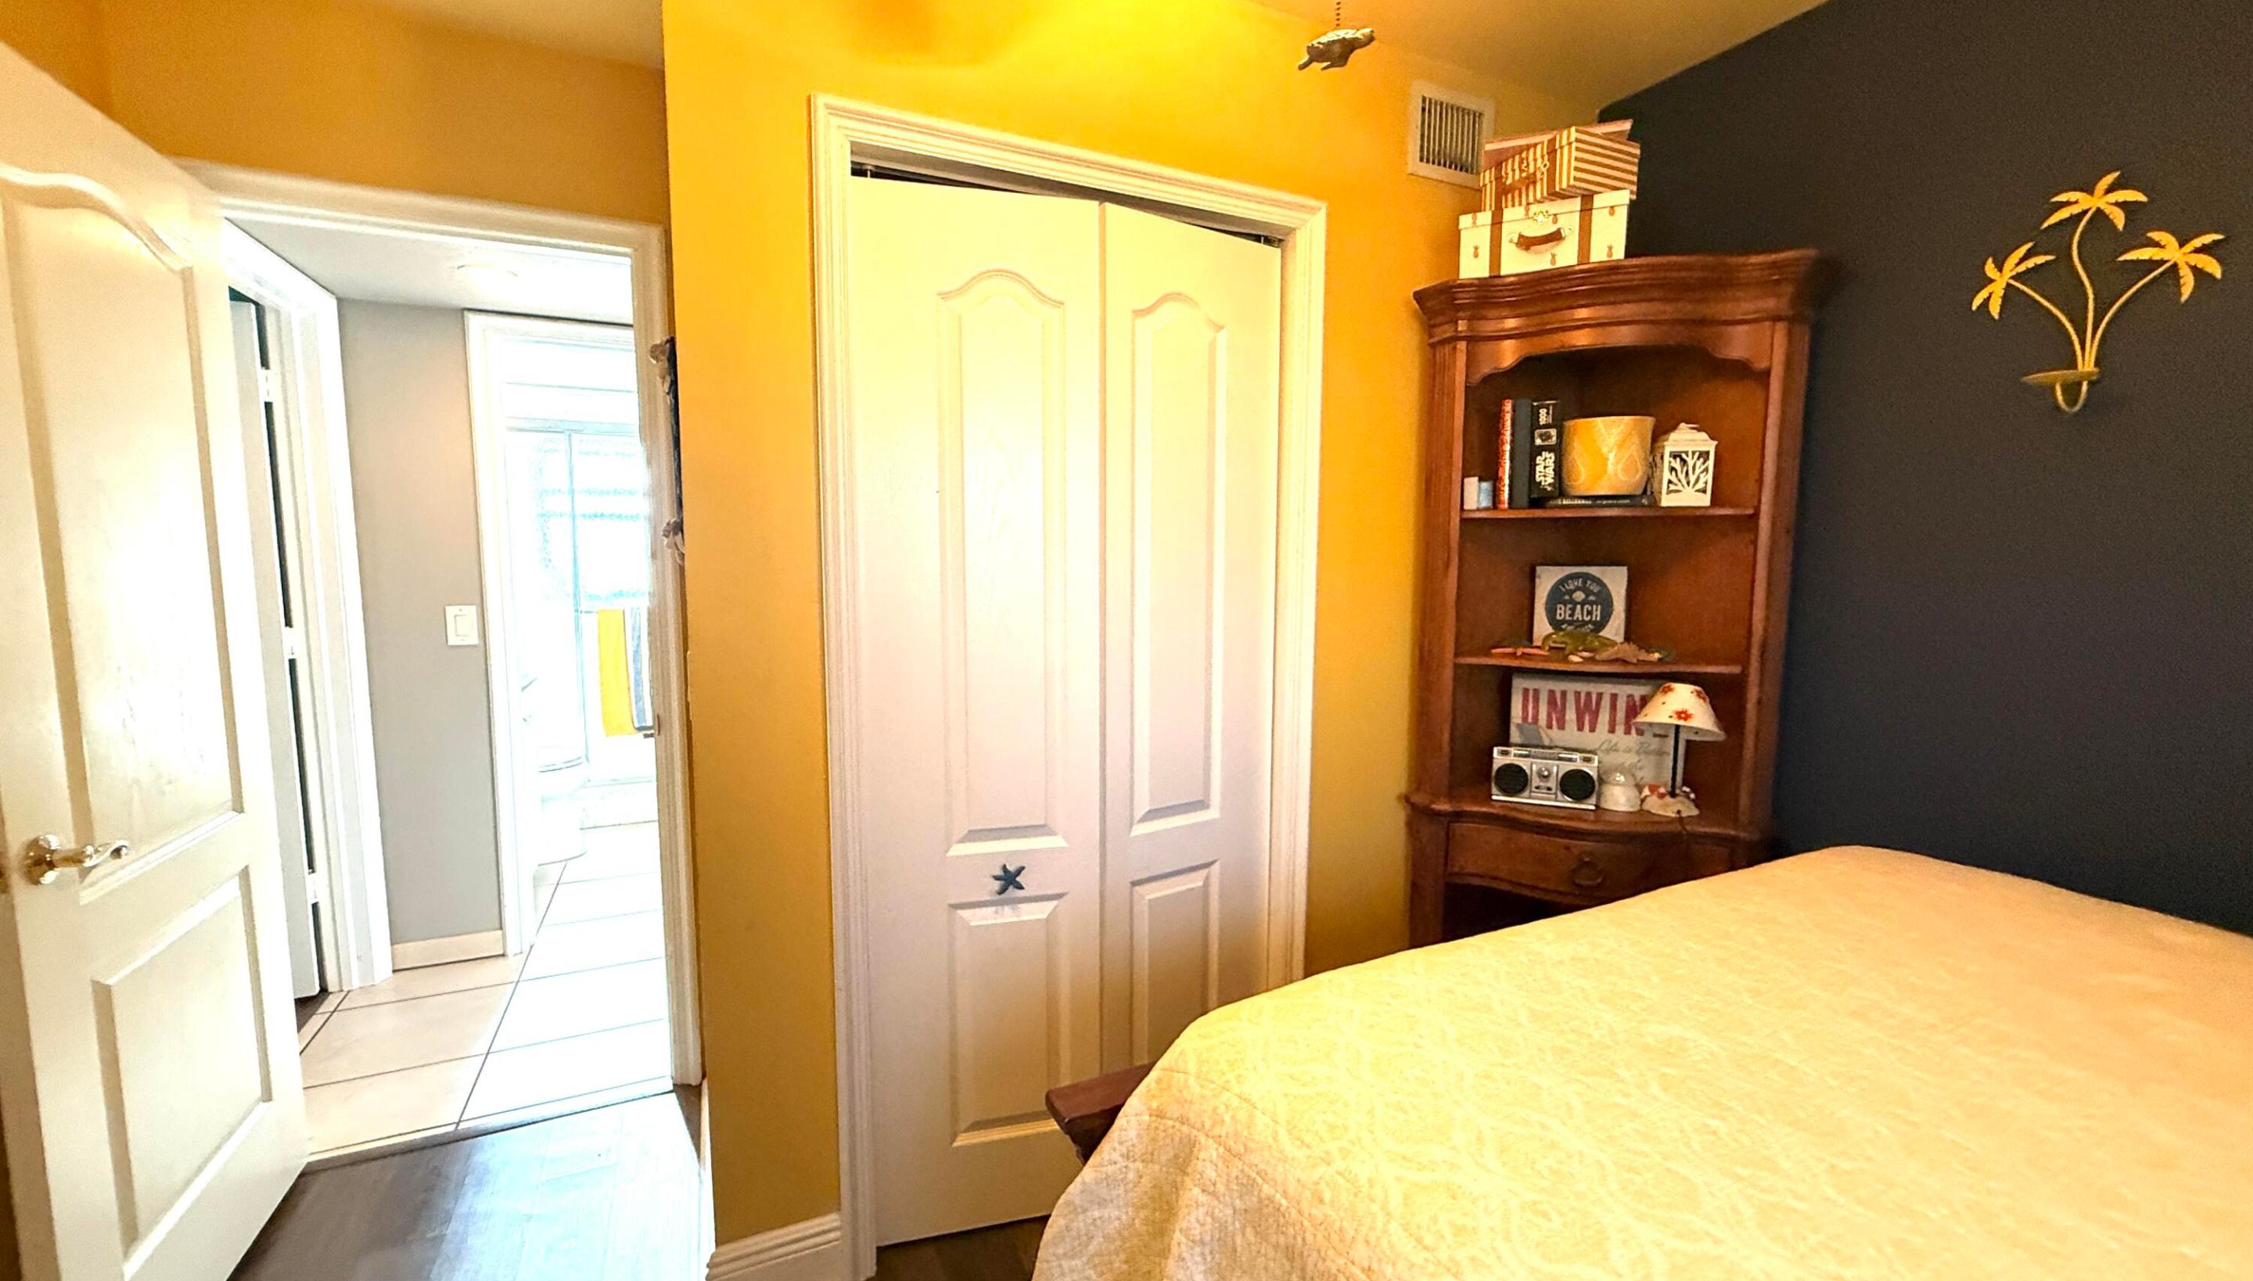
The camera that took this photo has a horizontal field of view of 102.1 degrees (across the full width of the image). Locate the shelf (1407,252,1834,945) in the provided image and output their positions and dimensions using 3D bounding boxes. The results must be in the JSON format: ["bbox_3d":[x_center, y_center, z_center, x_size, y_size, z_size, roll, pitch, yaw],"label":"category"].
[{"bbox_3d":[1.081,0.183,2.168,0.810,1.960,0.522,2,6,19],"label":"shelf"}]

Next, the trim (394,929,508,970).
[{"bbox_3d":[-2.229,1.018,3.001,0.305,0.092,0.016,-2,6,-26],"label":"trim"}]

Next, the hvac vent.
[{"bbox_3d":[0.741,-1.146,2.080,0.250,0.198,0.020,-2,6,-26],"label":"hvac vent"}]

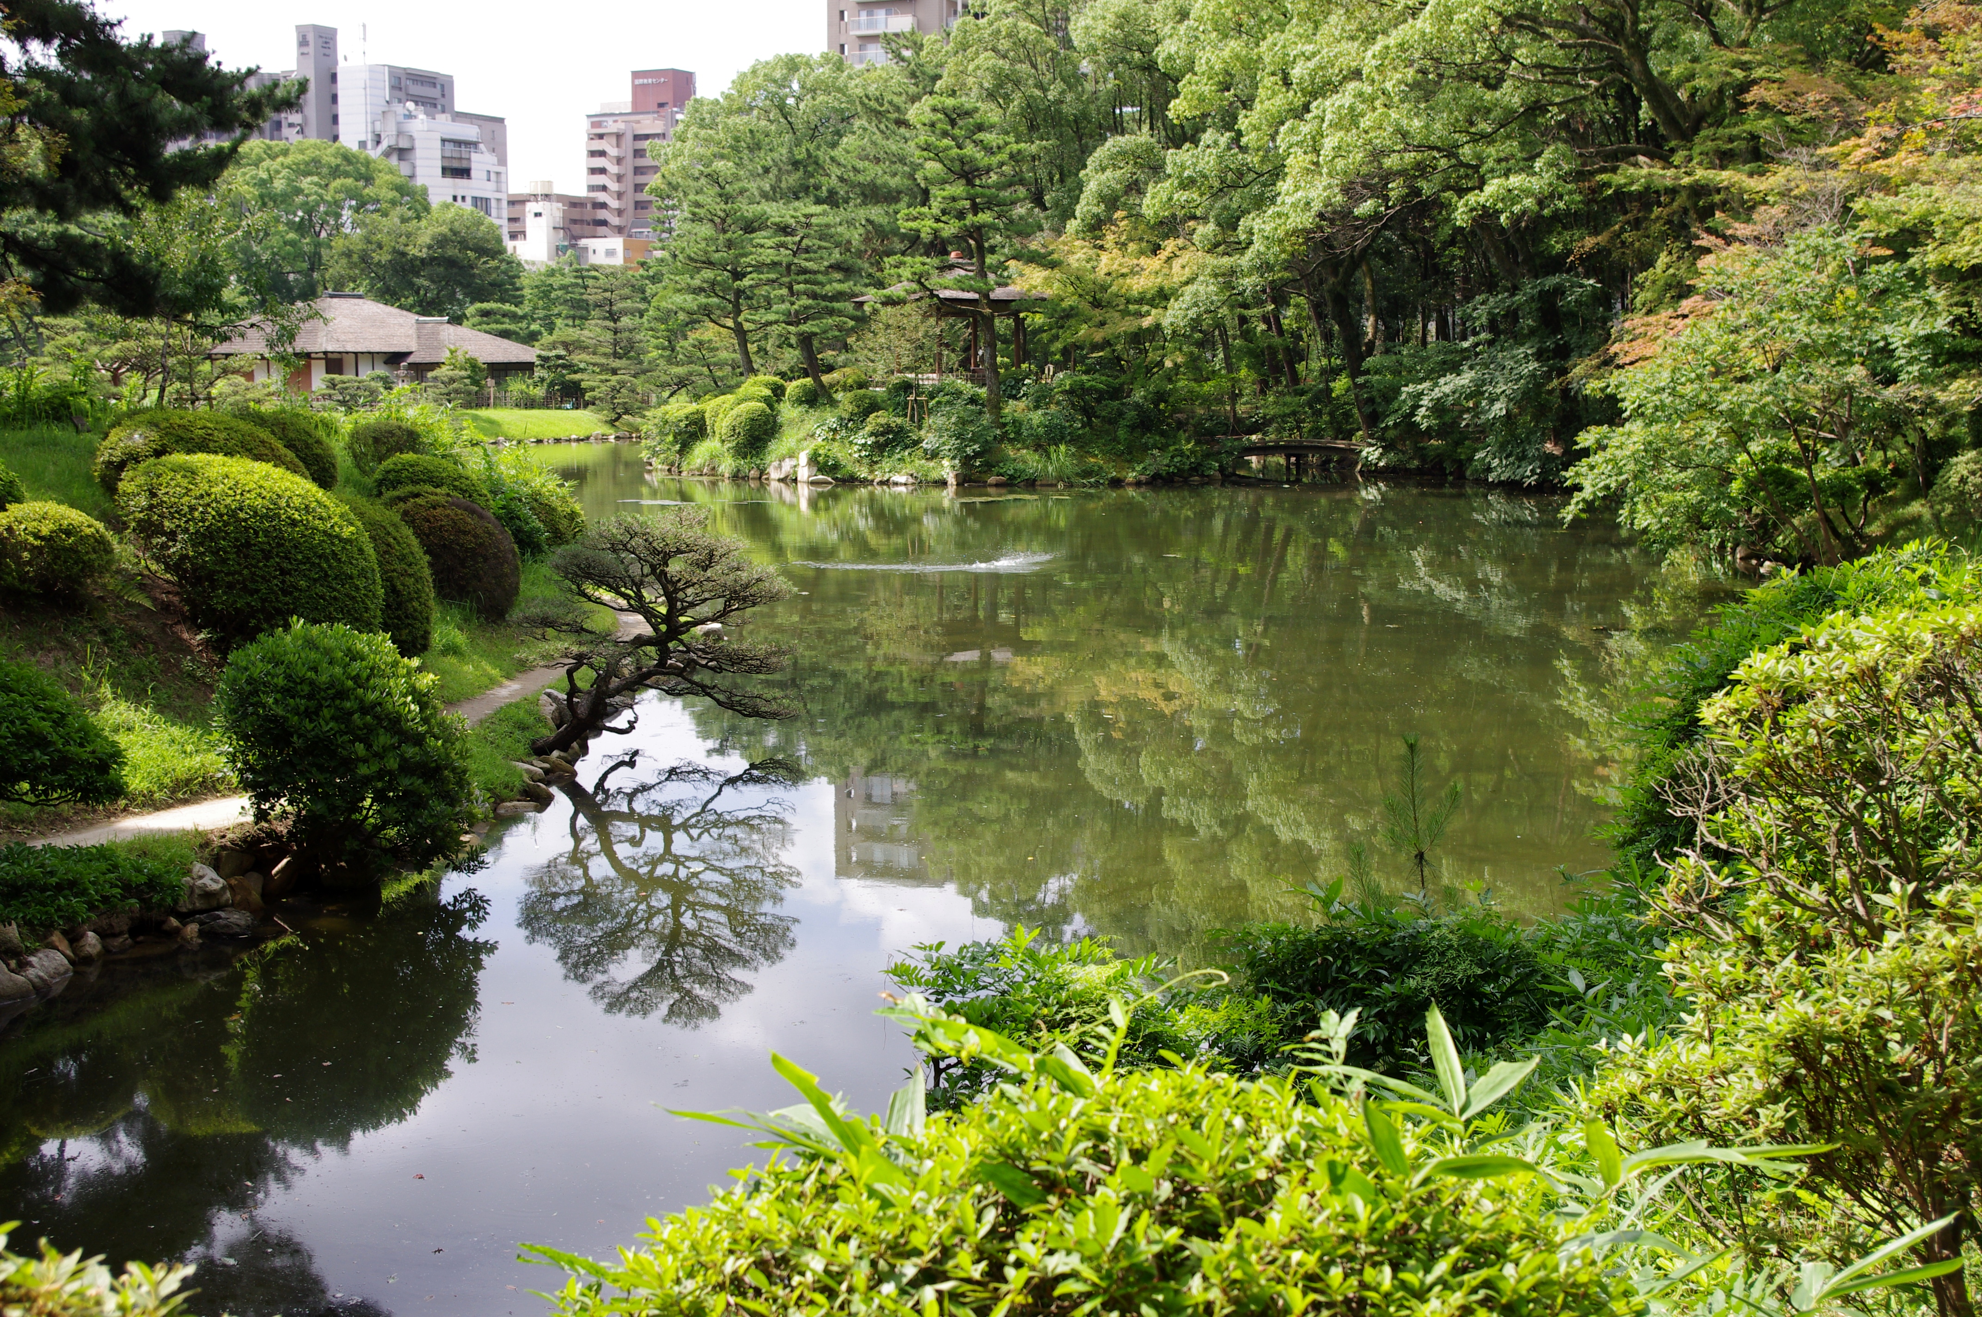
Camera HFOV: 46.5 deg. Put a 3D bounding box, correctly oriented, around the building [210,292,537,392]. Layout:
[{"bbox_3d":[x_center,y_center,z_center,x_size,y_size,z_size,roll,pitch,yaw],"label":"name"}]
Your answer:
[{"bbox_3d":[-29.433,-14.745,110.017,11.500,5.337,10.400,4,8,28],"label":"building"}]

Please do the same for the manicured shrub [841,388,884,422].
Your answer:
[{"bbox_3d":[-3.640,-7.214,65.800,1.250,1.000,1.200,0,7,-3],"label":"manicured shrub"}]

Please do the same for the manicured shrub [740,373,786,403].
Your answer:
[{"bbox_3d":[-6.717,-7.927,68.147,1.325,0.999,1.350,0,7,0],"label":"manicured shrub"}]

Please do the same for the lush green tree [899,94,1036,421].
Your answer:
[{"bbox_3d":[-0.664,-10.993,63.915,3.771,9.045,3.800,0,7,0],"label":"lush green tree"}]

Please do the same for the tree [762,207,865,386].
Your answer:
[{"bbox_3d":[-5.137,-10.327,66.624,2.993,5.475,3.000,0,7,0],"label":"tree"}]

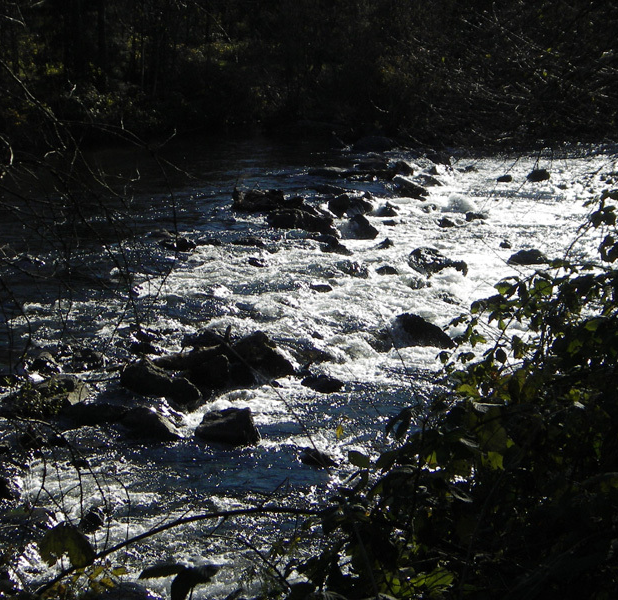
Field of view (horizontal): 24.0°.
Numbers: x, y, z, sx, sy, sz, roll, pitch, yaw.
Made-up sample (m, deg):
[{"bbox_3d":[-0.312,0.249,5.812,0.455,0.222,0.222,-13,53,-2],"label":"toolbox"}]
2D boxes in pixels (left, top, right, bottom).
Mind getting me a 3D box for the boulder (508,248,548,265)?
[{"bbox_3d":[3.460,-0.710,23.019,0.633,0.259,0.471,2,13,8],"label":"boulder"}]

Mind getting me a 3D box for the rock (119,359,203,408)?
[{"bbox_3d":[-1.519,0.823,14.860,0.856,0.392,0.556,7,14,27],"label":"rock"}]

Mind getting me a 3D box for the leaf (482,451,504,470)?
[{"bbox_3d":[0.580,0.507,4.600,0.070,0.063,0.035,0,13,0],"label":"leaf"}]

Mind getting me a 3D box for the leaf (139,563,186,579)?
[{"bbox_3d":[-0.236,0.437,2.350,0.078,0.015,0.050,-5,27,-21],"label":"leaf"}]

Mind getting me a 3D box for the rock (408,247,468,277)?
[{"bbox_3d":[1.879,-0.583,21.283,0.864,0.353,0.605,5,13,20],"label":"rock"}]

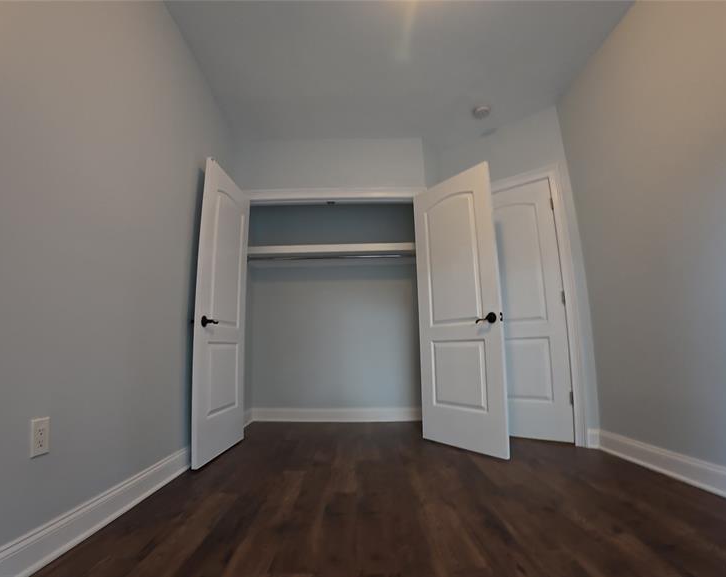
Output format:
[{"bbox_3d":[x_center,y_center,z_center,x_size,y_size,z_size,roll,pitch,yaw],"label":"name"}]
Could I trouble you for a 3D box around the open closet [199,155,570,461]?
[{"bbox_3d":[-0.028,0.148,2.687,2.040,2.110,1.170,-1,-8,2],"label":"open closet"}]

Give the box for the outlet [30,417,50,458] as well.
[{"bbox_3d":[-1.122,0.519,1.135,0.010,0.117,0.071,-1,-8,2],"label":"outlet"}]

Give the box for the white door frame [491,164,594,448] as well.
[{"bbox_3d":[1.217,0.133,2.707,0.930,2.110,0.120,-7,-10,35],"label":"white door frame"}]

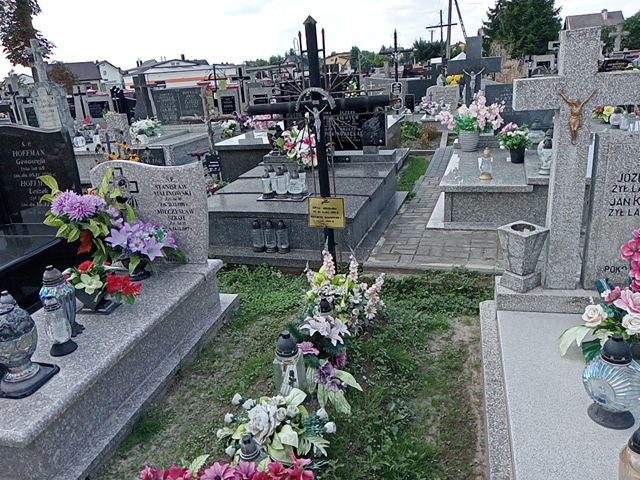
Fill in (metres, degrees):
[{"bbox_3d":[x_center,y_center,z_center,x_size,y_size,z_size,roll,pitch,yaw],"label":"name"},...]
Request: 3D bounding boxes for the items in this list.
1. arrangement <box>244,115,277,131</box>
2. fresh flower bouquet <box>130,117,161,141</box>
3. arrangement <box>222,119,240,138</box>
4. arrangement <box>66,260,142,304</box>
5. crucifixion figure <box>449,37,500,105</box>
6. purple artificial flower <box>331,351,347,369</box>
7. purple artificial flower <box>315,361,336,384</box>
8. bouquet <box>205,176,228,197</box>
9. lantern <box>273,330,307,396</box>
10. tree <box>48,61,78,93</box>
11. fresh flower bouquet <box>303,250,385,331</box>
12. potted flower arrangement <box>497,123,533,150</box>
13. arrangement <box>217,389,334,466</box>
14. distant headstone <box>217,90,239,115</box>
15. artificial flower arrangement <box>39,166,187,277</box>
[{"bbox_3d":[-0.971,-1.934,8.450,0.500,0.300,0.350,0,19,12],"label":"arrangement"},{"bbox_3d":[-2.882,-1.836,8.600,0.500,0.360,0.420,1,19,16],"label":"fresh flower bouquet"},{"bbox_3d":[-1.573,-1.960,9.100,0.340,0.300,0.310,1,19,16],"label":"arrangement"},{"bbox_3d":[-1.050,0.210,2.500,0.340,0.230,0.270,-2,18,6],"label":"arrangement"},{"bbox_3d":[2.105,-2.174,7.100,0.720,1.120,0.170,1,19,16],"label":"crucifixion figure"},{"bbox_3d":[0.094,0.607,2.630,0.075,0.080,0.060,-14,21,-26],"label":"purple artificial flower"},{"bbox_3d":[0.024,0.576,2.250,0.100,0.090,0.080,-4,18,0],"label":"purple artificial flower"},{"bbox_3d":[-1.358,-0.669,6.600,0.340,0.270,0.300,1,19,16],"label":"bouquet"},{"bbox_3d":[-0.118,0.553,2.221,0.135,0.345,0.135,-5,18,-4],"label":"lantern"},{"bbox_3d":[-15.917,-9.859,32.000,1.750,2.400,1.700,1,19,16],"label":"tree"},{"bbox_3d":[0.147,0.323,3.250,0.480,0.420,0.380,1,19,16],"label":"fresh flower bouquet"},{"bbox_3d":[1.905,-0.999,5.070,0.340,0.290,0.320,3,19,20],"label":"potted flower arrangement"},{"bbox_3d":[-0.176,0.728,2.000,0.460,0.190,0.350,-1,18,8],"label":"arrangement"},{"bbox_3d":[-2.298,-3.453,13.000,0.550,0.750,0.140,0,19,12],"label":"distant headstone"},{"bbox_3d":[-1.138,-0.102,2.840,0.740,0.520,0.420,-1,18,8],"label":"artificial flower arrangement"}]

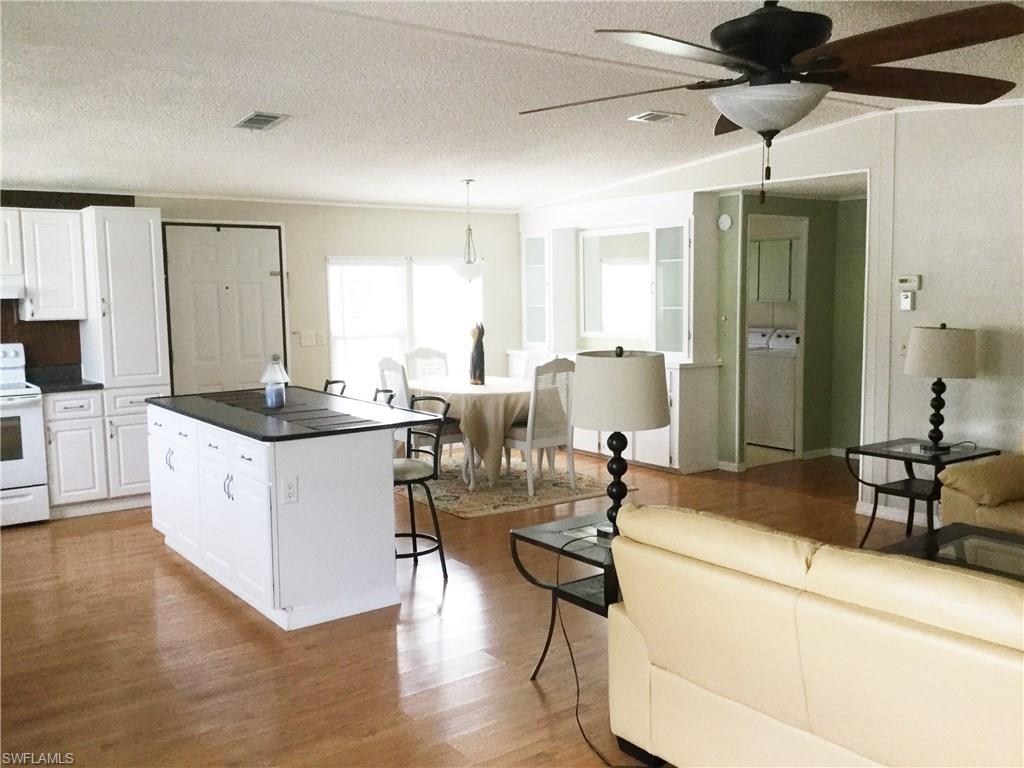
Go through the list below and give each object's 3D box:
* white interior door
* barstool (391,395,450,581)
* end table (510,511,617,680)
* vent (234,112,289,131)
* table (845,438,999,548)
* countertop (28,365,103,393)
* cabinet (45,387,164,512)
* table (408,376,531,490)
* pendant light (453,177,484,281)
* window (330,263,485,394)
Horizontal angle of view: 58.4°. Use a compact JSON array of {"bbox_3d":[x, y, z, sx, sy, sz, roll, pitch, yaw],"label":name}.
[{"bbox_3d":[-2.277,-0.241,7.423,0.925,2.030,0.050,-5,8,-37],"label":"white interior door"},{"bbox_3d":[-0.578,0.567,4.868,0.470,0.970,0.410,-5,8,-37],"label":"barstool"},{"bbox_3d":[0.392,0.884,3.612,0.570,0.605,0.565,-5,8,-37],"label":"end table"},{"bbox_3d":[-1.428,-1.498,5.220,0.205,0.030,0.365,-5,3,-37],"label":"vent"},{"bbox_3d":[2.357,0.672,5.282,0.570,0.585,0.570,-5,8,-37],"label":"table"},{"bbox_3d":[-3.117,-0.035,6.405,0.405,0.138,0.620,-5,8,-37],"label":"countertop"},{"bbox_3d":[-2.955,0.444,6.599,0.815,0.865,0.590,-5,8,-37],"label":"cabinet"},{"bbox_3d":[-0.205,0.379,7.564,1.270,0.755,1.270,-1,6,0],"label":"table"},{"bbox_3d":[-0.334,-1.214,7.295,0.290,0.790,0.290,0,6,0],"label":"pendant light"},{"bbox_3d":[-0.954,-0.511,8.673,1.680,1.330,0.100,-5,8,-37],"label":"window"}]

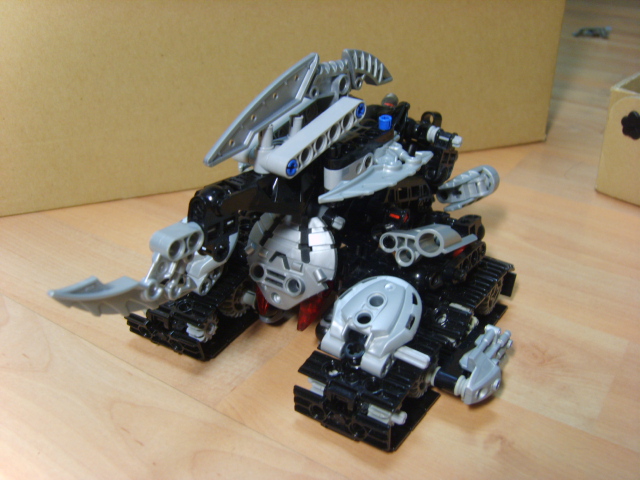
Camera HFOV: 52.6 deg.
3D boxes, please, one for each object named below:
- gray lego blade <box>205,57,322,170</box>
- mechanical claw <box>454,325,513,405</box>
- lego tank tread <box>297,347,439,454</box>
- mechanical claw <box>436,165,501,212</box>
[{"bbox_3d":[-0.019,-0.046,0.233,0.005,0.014,0.064,19,58,37],"label":"gray lego blade"},{"bbox_3d":[0.062,0.046,0.239,0.013,0.015,0.036,15,42,30],"label":"mechanical claw"},{"bbox_3d":[0.019,0.051,0.240,0.040,0.024,0.042,15,27,30],"label":"lego tank tread"},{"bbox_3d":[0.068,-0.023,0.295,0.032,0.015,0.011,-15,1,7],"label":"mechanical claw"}]

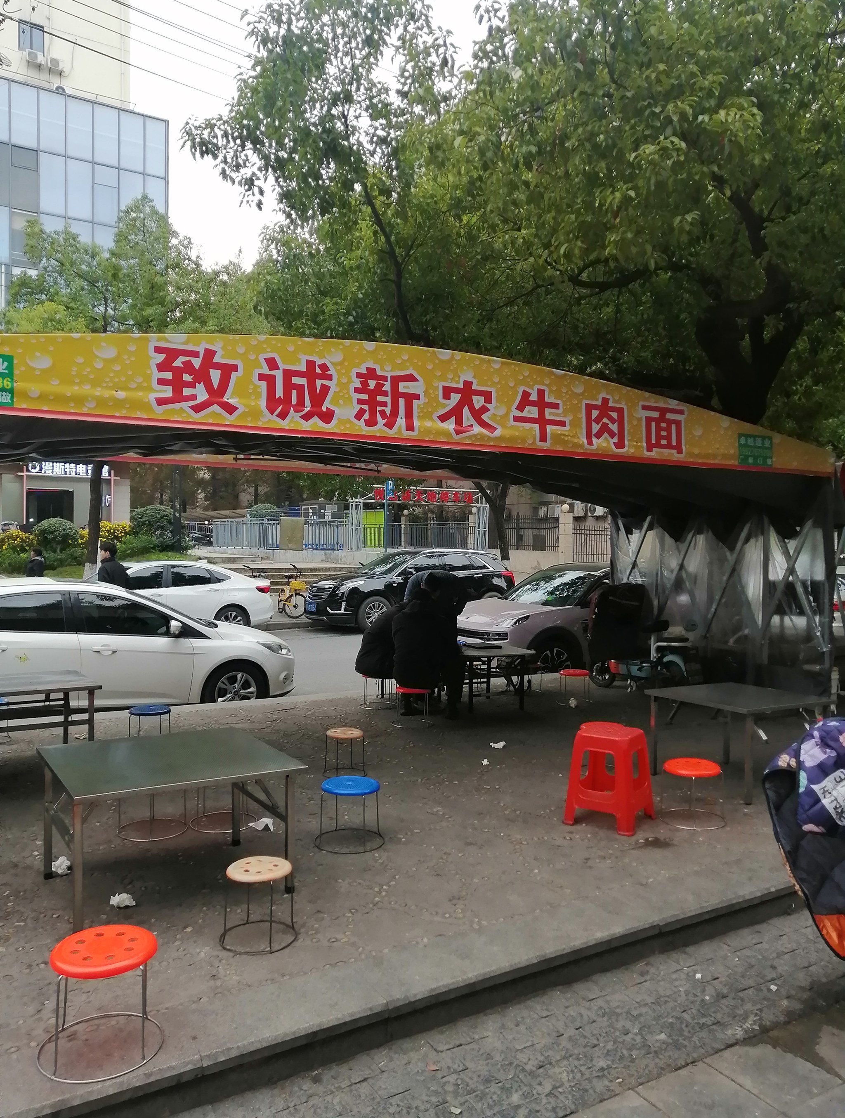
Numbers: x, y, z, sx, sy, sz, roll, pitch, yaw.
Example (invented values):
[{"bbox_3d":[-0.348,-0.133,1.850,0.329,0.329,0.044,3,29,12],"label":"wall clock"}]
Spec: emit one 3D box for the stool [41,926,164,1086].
[{"bbox_3d":[-0.926,1.272,2.462,0.349,0.289,0.349,1,1,0],"label":"stool"}]

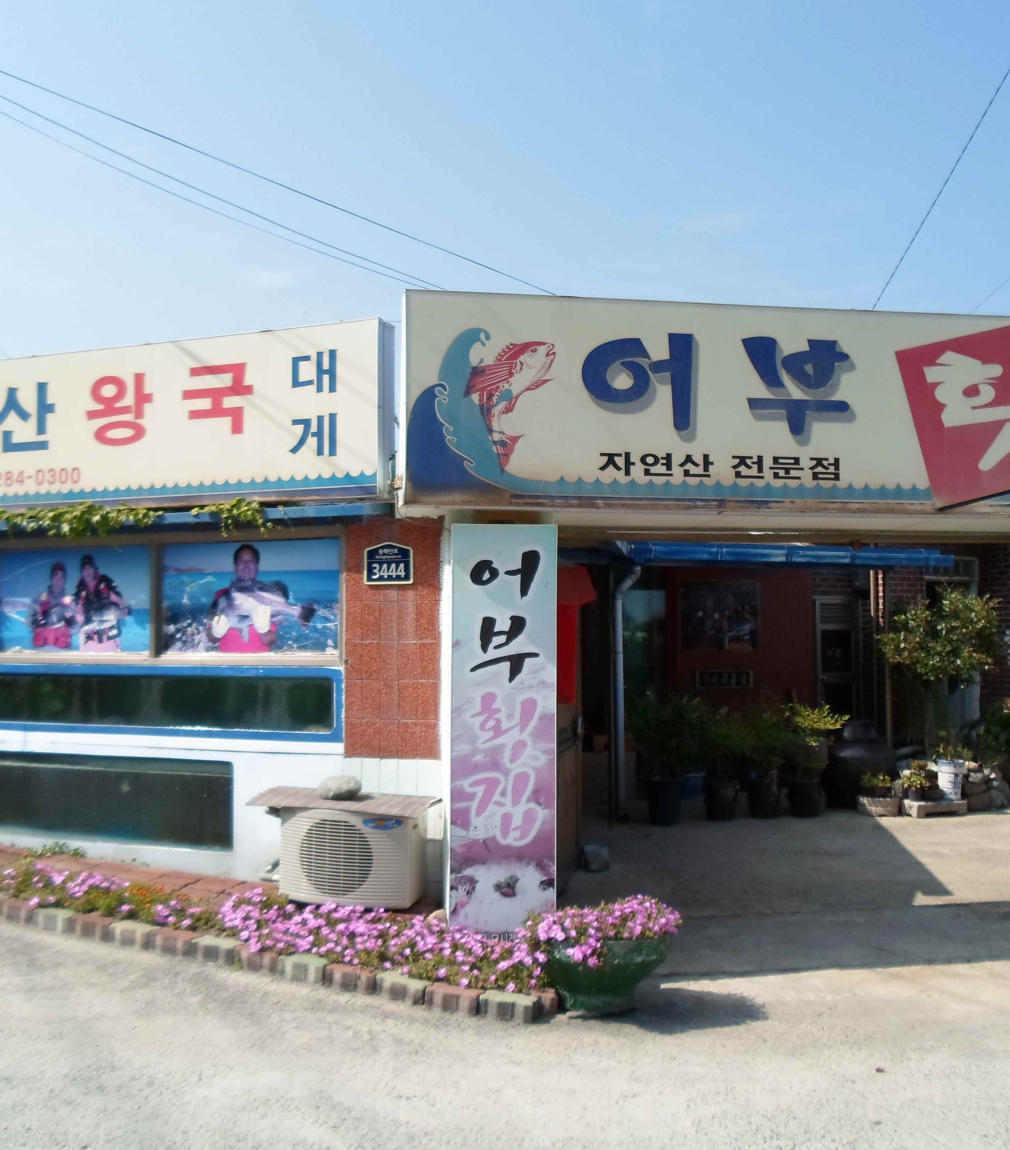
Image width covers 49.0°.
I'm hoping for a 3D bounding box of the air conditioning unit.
[{"bbox_3d":[-0.752,1.371,5.518,0.700,0.455,0.255,-1,-2,19],"label":"air conditioning unit"}]

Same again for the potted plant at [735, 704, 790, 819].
[{"bbox_3d":[2.011,1.472,8.787,0.427,0.860,0.427,0,-2,-8],"label":"potted plant"}]

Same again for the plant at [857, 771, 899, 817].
[{"bbox_3d":[2.910,1.731,8.828,0.344,0.337,0.309,0,-2,-8],"label":"plant"}]

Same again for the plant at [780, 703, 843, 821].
[{"bbox_3d":[2.383,1.456,8.779,0.493,0.887,0.468,0,-2,-8],"label":"plant"}]

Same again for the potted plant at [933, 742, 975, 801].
[{"bbox_3d":[3.550,1.568,8.906,0.337,0.464,0.320,0,-2,-8],"label":"potted plant"}]

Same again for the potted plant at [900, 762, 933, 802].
[{"bbox_3d":[3.241,1.642,8.826,0.258,0.313,0.245,0,-2,-8],"label":"potted plant"}]

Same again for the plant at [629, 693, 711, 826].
[{"bbox_3d":[1.211,1.399,8.474,0.604,0.990,0.574,0,-2,-8],"label":"plant"}]

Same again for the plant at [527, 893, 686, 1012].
[{"bbox_3d":[0.384,1.541,4.560,0.616,0.438,0.554,0,-2,-8],"label":"plant"}]

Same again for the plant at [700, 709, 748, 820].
[{"bbox_3d":[1.660,1.476,8.644,0.383,0.845,0.383,0,-2,-8],"label":"plant"}]

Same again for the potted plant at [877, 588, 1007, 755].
[{"bbox_3d":[3.781,0.851,9.676,1.127,1.462,1.015,0,-2,-8],"label":"potted plant"}]

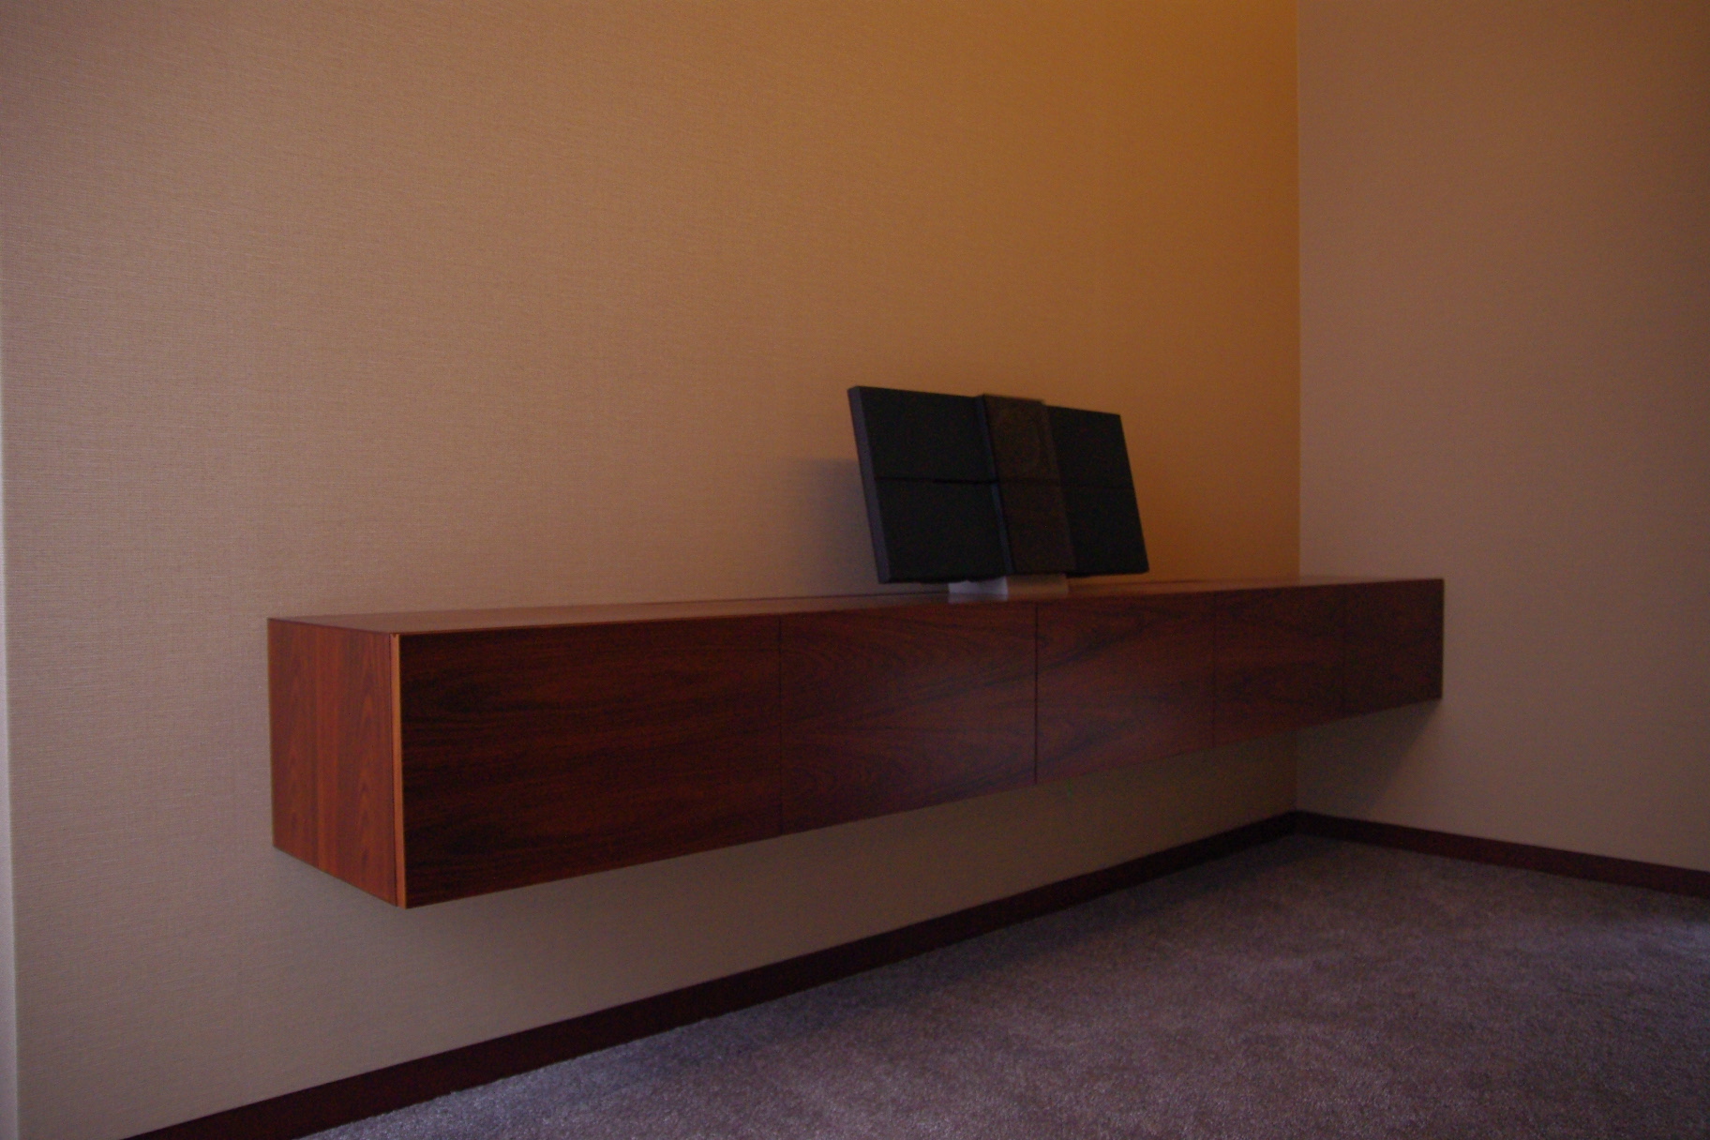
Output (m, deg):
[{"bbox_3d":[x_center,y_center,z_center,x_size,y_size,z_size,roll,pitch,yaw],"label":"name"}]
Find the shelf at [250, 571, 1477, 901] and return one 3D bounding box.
[{"bbox_3d":[0.413,0.217,2.760,3.060,0.335,0.442,-1,2,-43],"label":"shelf"}]

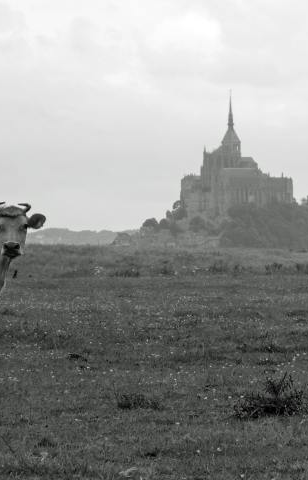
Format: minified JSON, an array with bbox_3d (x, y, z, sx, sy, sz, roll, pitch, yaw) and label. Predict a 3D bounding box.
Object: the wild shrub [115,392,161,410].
[{"bbox_3d":[-0.097,0.952,21.800,0.270,0.110,0.220,0,0,0],"label":"wild shrub"}]

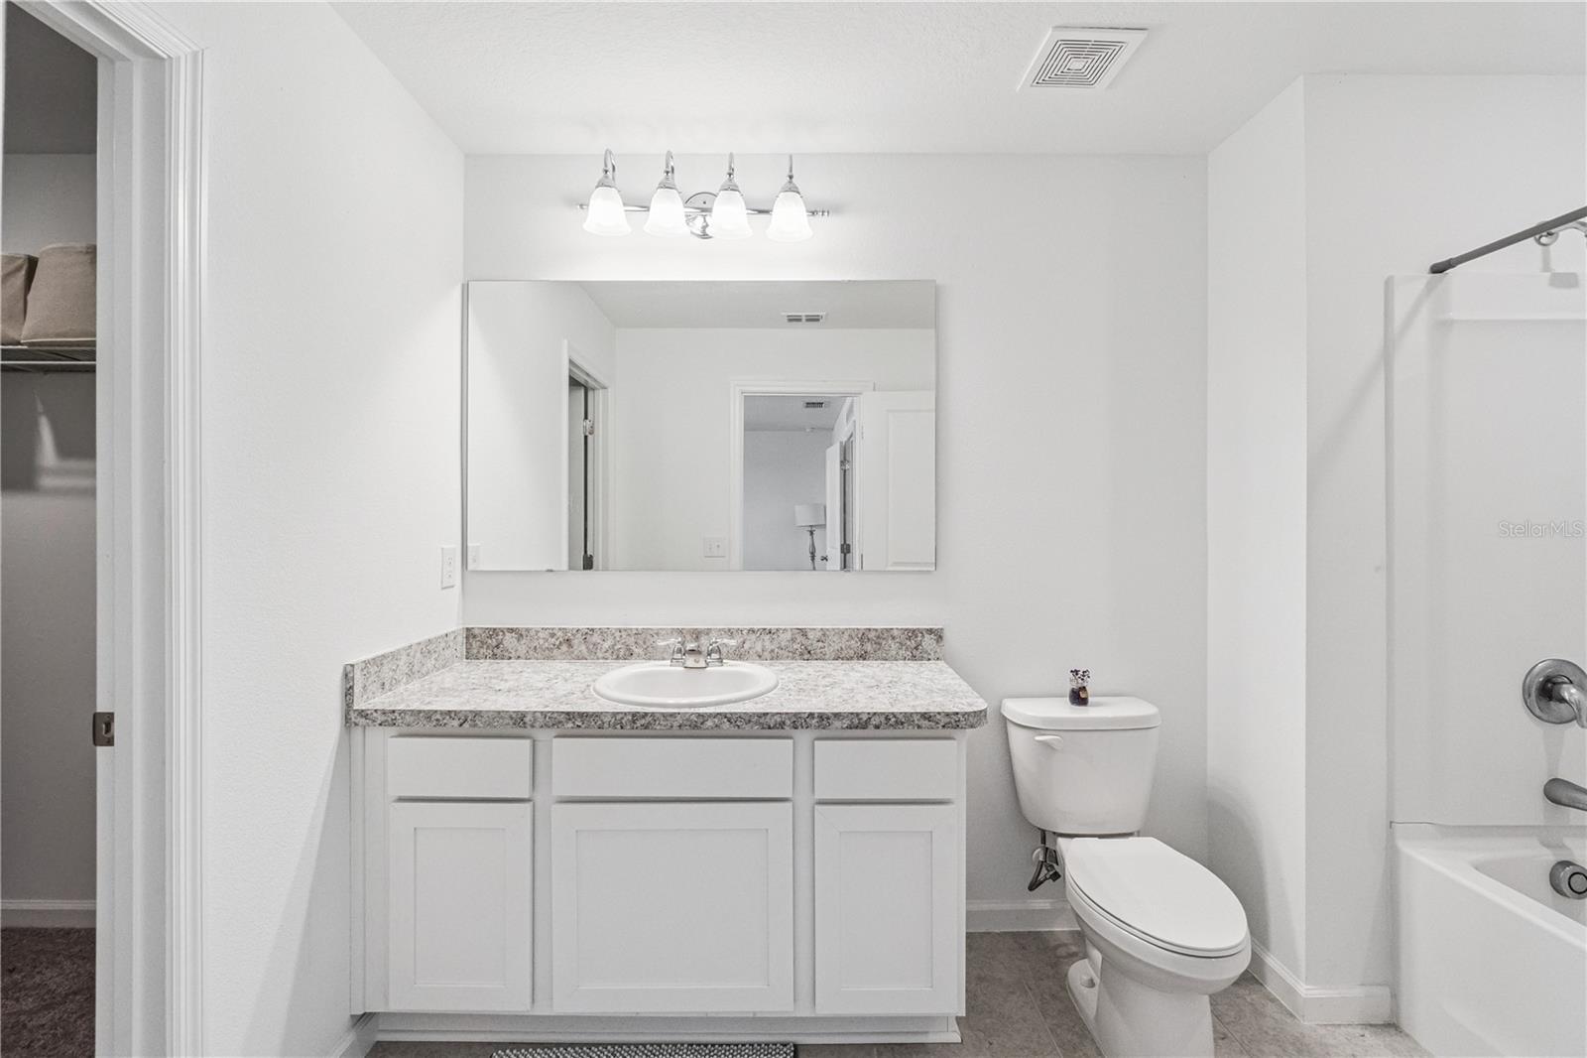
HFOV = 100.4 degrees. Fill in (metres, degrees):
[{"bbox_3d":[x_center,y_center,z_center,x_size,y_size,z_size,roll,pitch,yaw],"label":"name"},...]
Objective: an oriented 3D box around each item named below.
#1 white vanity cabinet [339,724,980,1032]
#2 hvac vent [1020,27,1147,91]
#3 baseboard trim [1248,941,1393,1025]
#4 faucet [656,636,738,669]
[{"bbox_3d":[-0.316,0.861,1.811,1.450,0.800,0.552,0,0,0],"label":"white vanity cabinet"},{"bbox_3d":[0.717,-1.170,1.655,0.232,0.020,0.232,0,0,0],"label":"hvac vent"},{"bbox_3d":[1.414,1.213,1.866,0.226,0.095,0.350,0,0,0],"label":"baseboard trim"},{"bbox_3d":[-0.283,0.362,1.915,0.236,0.087,0.140,0,0,0],"label":"faucet"}]

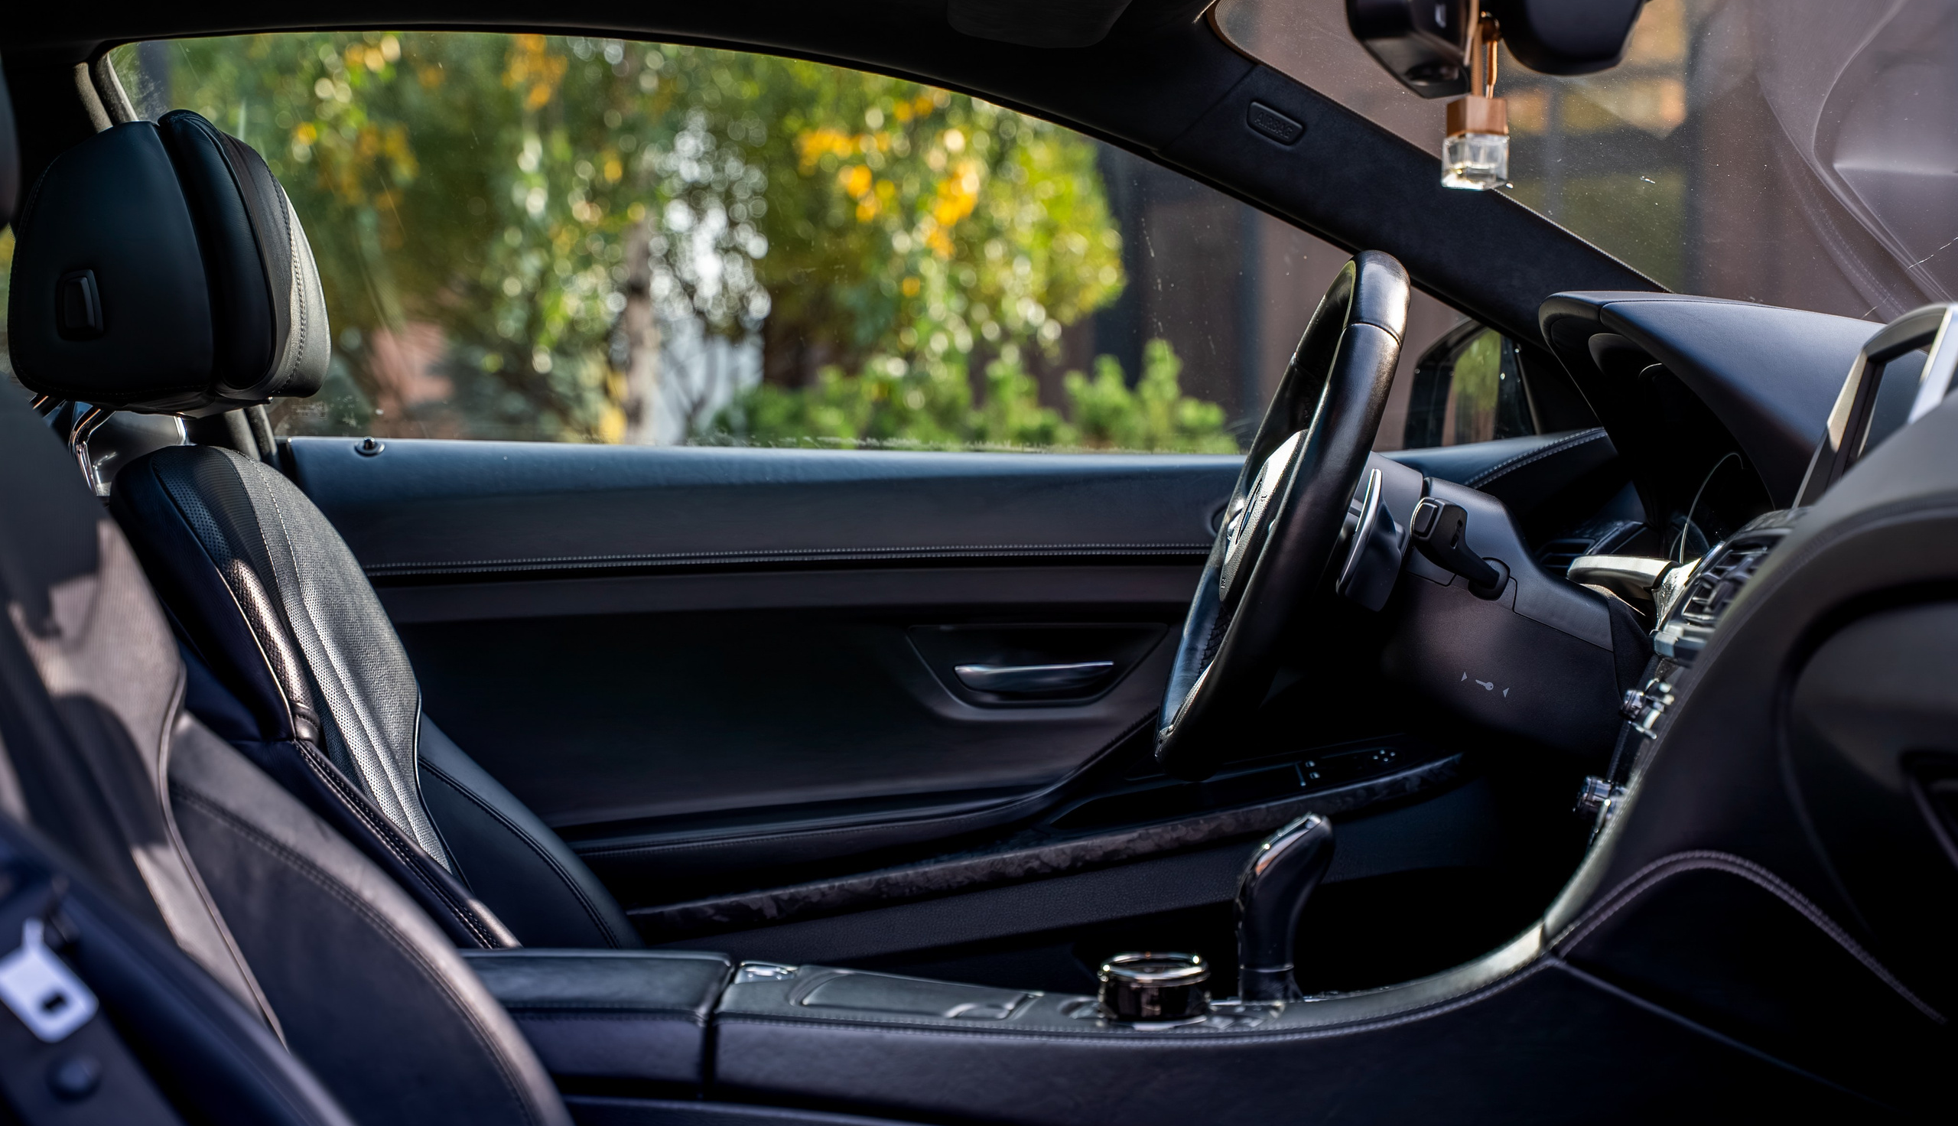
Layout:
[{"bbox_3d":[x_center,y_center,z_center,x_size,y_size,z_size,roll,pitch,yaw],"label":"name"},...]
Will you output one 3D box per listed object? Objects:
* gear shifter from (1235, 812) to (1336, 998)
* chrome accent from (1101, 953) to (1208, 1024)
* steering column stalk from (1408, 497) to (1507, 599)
[{"bbox_3d":[0.172,0.197,1.883,0.059,0.108,0.044,0,5,-1],"label":"gear shifter"},{"bbox_3d":[0.096,0.233,1.815,0.059,0.027,0.059,-4,6,-1],"label":"chrome accent"},{"bbox_3d":[0.304,-0.006,2.089,0.030,0.036,0.135,2,-16,24],"label":"steering column stalk"}]

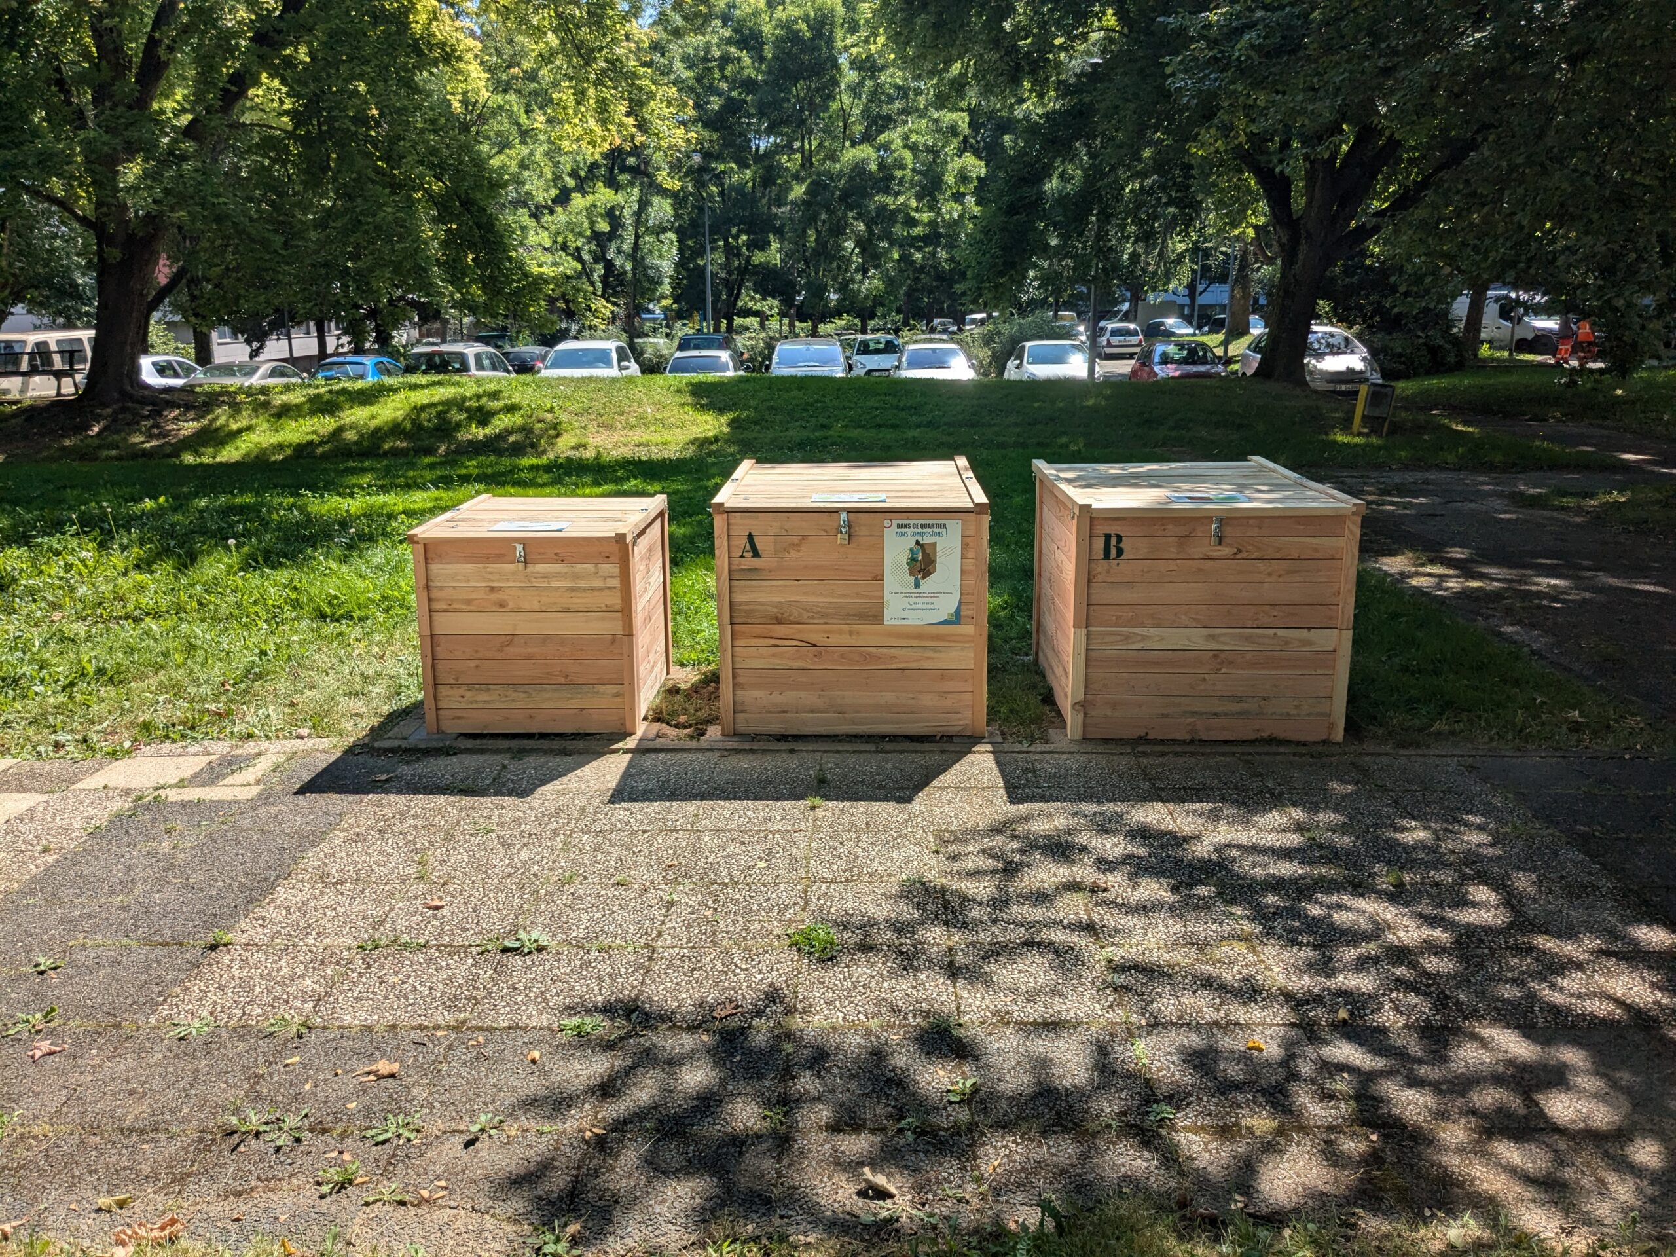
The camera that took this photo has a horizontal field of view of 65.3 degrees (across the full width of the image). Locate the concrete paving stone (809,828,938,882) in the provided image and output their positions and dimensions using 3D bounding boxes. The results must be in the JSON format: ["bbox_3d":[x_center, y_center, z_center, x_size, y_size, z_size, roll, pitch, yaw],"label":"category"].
[{"bbox_3d":[0.118,0.740,4.107,0.395,0.050,0.395,0,14,1],"label":"concrete paving stone"}]

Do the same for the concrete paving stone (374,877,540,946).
[{"bbox_3d":[-1.092,0.844,3.746,0.400,0.050,0.400,-1,14,1],"label":"concrete paving stone"}]

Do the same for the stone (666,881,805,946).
[{"bbox_3d":[-0.290,0.832,3.726,0.395,0.045,0.395,0,14,1],"label":"stone"}]

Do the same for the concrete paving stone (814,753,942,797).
[{"bbox_3d":[0.133,0.545,4.883,0.400,0.050,0.400,-1,14,1],"label":"concrete paving stone"}]

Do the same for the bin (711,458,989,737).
[{"bbox_3d":[0.073,-0.180,5.757,1.075,0.950,1.270,0,14,2],"label":"bin"}]

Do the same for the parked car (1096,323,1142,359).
[{"bbox_3d":[11.444,-11.858,53.897,1.670,1.410,3.950,0,13,1],"label":"parked car"}]

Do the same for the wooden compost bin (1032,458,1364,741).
[{"bbox_3d":[1.450,-0.163,5.616,1.062,0.960,1.250,0,14,1],"label":"wooden compost bin"}]

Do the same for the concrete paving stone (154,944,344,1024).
[{"bbox_3d":[-1.500,0.943,3.368,0.400,0.050,0.400,-1,14,1],"label":"concrete paving stone"}]

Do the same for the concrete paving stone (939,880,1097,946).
[{"bbox_3d":[0.507,0.830,3.712,0.395,0.050,0.395,0,14,1],"label":"concrete paving stone"}]

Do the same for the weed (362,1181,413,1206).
[{"bbox_3d":[-0.875,1.098,2.543,0.095,0.030,0.055,-1,14,1],"label":"weed"}]

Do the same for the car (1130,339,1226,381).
[{"bbox_3d":[7.207,-5.413,27.866,1.680,1.420,3.850,0,14,4],"label":"car"}]

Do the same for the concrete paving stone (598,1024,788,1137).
[{"bbox_3d":[-0.311,1.025,2.952,0.395,0.050,0.395,0,14,1],"label":"concrete paving stone"}]

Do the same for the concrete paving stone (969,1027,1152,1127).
[{"bbox_3d":[0.495,1.019,2.933,0.395,0.045,0.395,0,14,1],"label":"concrete paving stone"}]

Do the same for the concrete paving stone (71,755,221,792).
[{"bbox_3d":[-2.586,0.567,4.932,0.395,0.050,0.395,0,14,1],"label":"concrete paving stone"}]

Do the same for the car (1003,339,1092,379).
[{"bbox_3d":[4.989,-6.030,30.873,1.760,1.480,4.100,-1,14,0],"label":"car"}]

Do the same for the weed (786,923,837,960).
[{"bbox_3d":[-0.067,0.832,3.497,0.135,0.060,0.120,0,14,1],"label":"weed"}]

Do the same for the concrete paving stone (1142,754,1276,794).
[{"bbox_3d":[1.332,0.545,4.837,0.395,0.050,0.390,0,14,1],"label":"concrete paving stone"}]

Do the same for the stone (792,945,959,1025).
[{"bbox_3d":[0.103,0.925,3.329,0.395,0.045,0.395,0,14,1],"label":"stone"}]

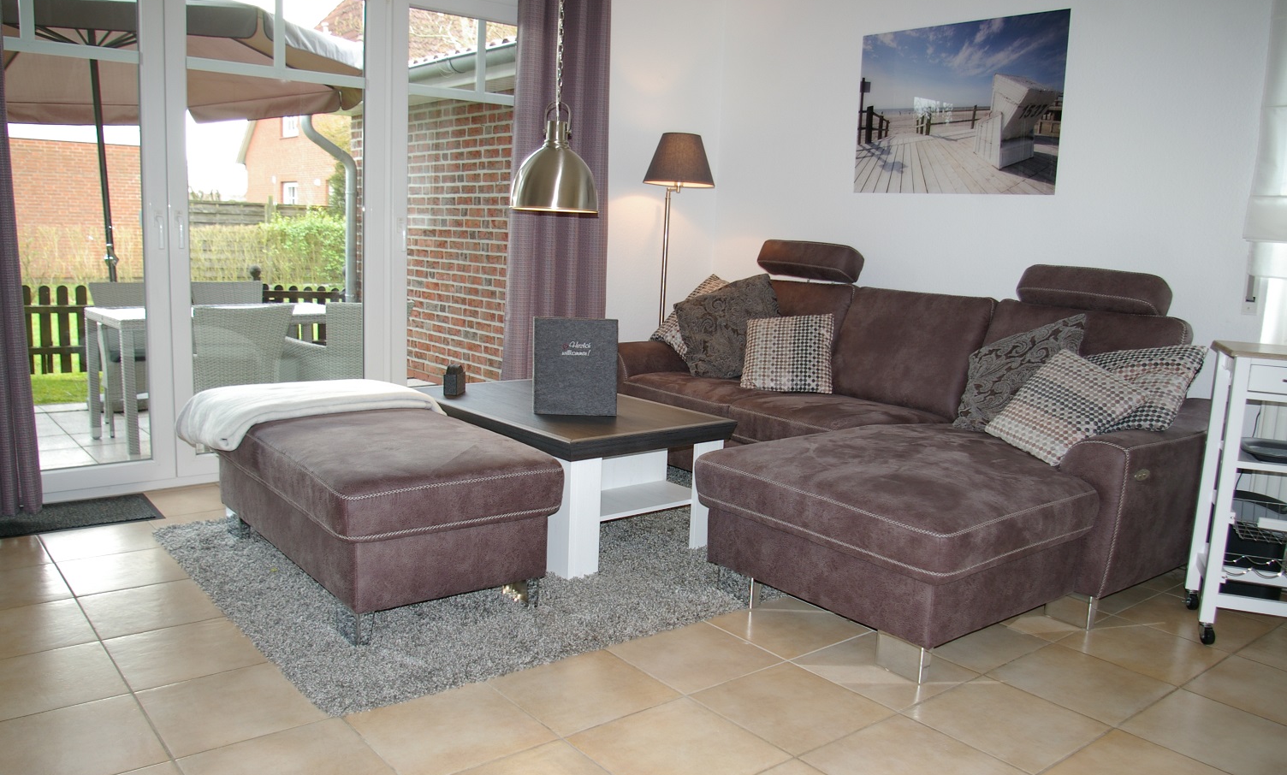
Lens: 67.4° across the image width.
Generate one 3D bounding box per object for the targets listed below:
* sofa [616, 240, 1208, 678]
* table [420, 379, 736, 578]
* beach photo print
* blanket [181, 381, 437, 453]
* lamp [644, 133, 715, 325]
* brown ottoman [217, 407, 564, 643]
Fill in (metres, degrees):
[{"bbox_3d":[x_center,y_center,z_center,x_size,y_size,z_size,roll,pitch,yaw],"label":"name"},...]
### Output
[{"bbox_3d":[0.627,0.000,3.630,1.724,1.043,2.462,-5,11,-39],"label":"sofa"},{"bbox_3d":[-0.306,0.275,3.524,0.705,0.434,1.142,-5,11,-39],"label":"table"},{"bbox_3d":[1.315,-1.189,4.135,0.021,0.708,0.992,-5,11,-39],"label":"beach photo print"},{"bbox_3d":[-1.128,0.113,3.326,0.752,0.192,0.554,-5,11,-39],"label":"blanket"},{"bbox_3d":[0.157,-0.495,4.973,0.363,1.587,0.356,2,8,0],"label":"lamp"},{"bbox_3d":[-0.851,0.330,3.013,0.646,0.431,1.224,-5,11,-39],"label":"brown ottoman"}]

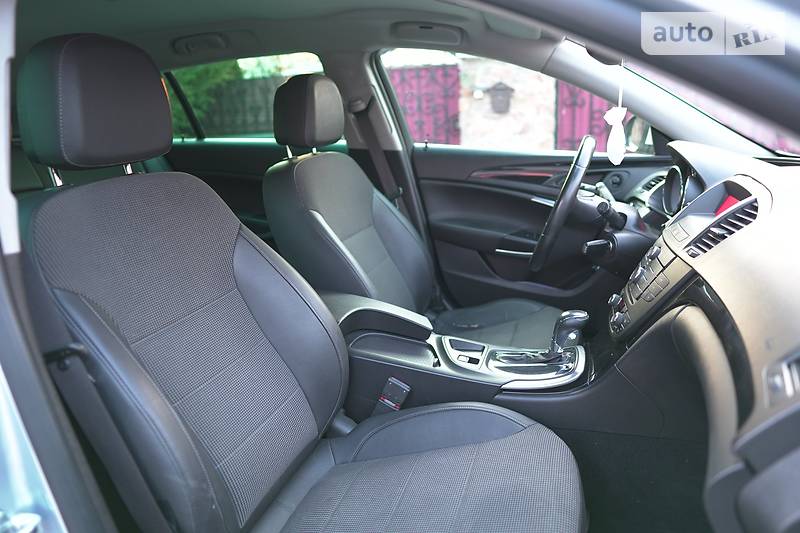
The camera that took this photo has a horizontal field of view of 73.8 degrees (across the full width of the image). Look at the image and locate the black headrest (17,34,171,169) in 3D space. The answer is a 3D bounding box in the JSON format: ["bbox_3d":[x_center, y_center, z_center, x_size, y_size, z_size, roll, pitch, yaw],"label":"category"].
[{"bbox_3d":[-0.485,-0.266,0.849,0.131,0.201,0.256,2,15,18],"label":"black headrest"}]

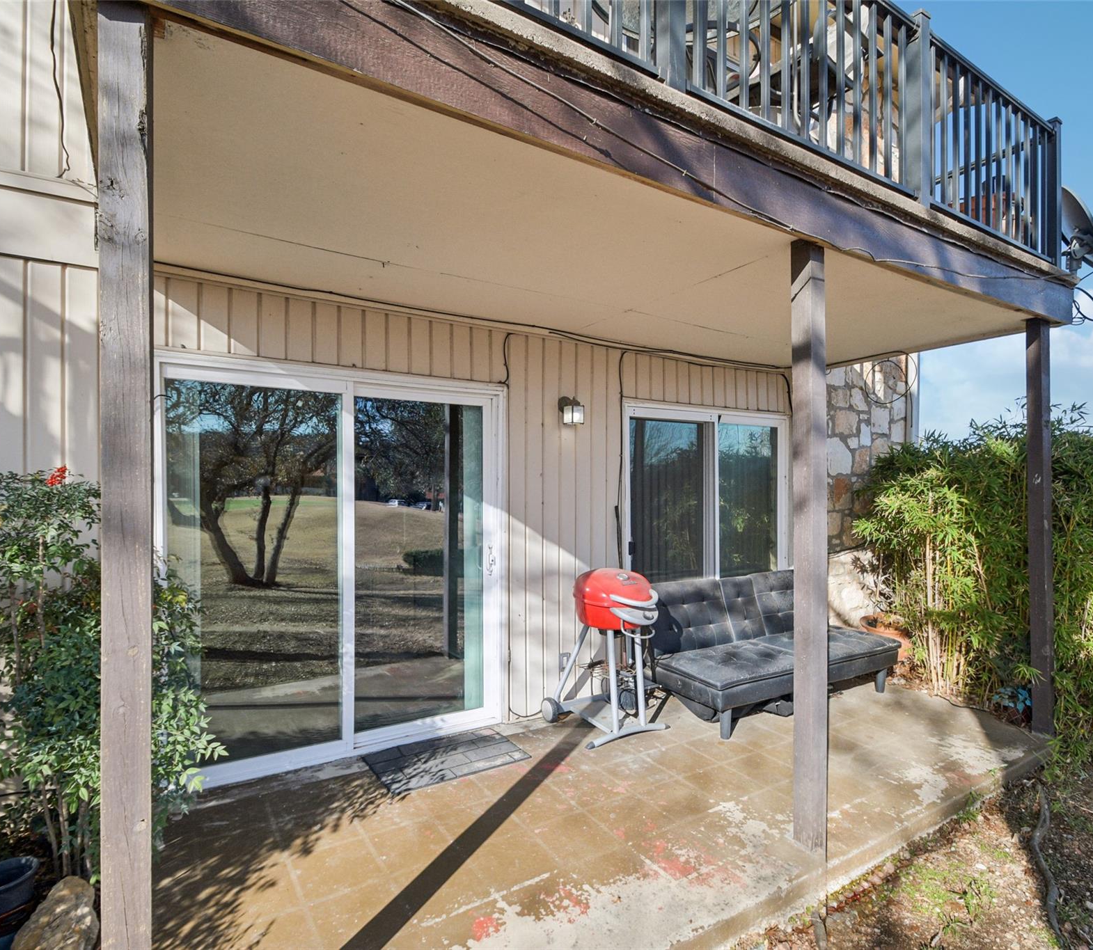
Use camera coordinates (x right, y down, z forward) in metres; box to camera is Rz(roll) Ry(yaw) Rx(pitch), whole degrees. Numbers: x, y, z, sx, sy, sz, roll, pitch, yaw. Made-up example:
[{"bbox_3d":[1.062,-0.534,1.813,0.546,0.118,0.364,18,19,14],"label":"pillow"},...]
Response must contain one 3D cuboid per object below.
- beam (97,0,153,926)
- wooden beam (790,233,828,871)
[{"bbox_3d":[-0.895,0.275,1.266,0.090,2.460,0.090,0,-1,-32],"label":"beam"},{"bbox_3d":[1.076,0.289,2.451,0.090,2.460,0.090,0,-1,-32],"label":"wooden beam"}]

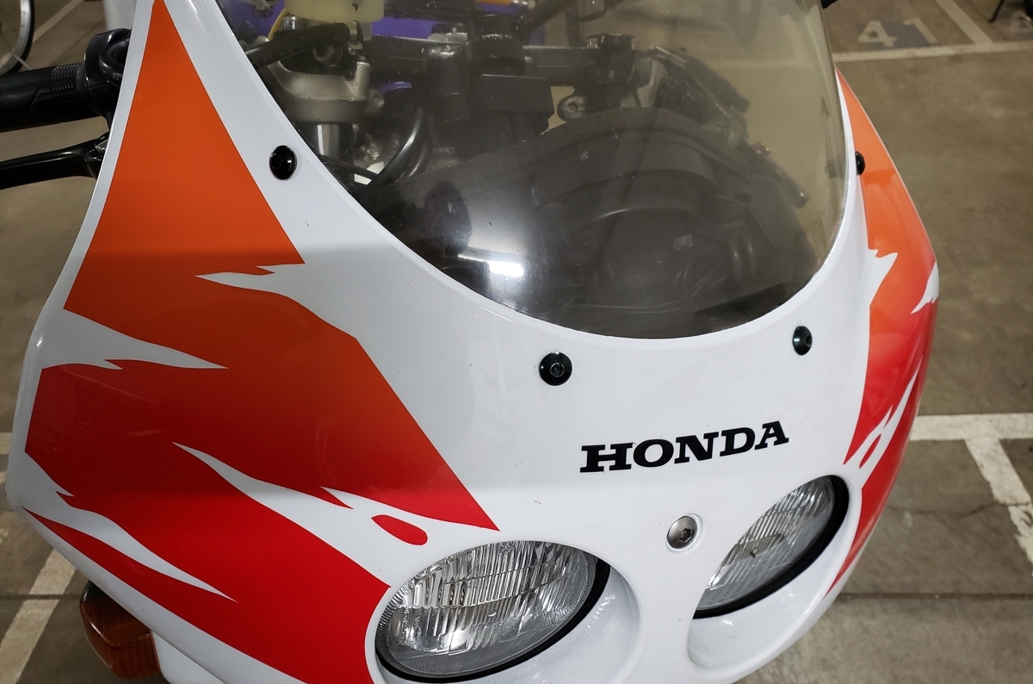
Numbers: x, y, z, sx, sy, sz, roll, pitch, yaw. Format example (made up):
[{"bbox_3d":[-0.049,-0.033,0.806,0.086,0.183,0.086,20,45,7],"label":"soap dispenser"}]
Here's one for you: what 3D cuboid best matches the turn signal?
[{"bbox_3d":[-0.217,0.147,0.425,0.048,0.052,0.065,-4,41,-24],"label":"turn signal"}]

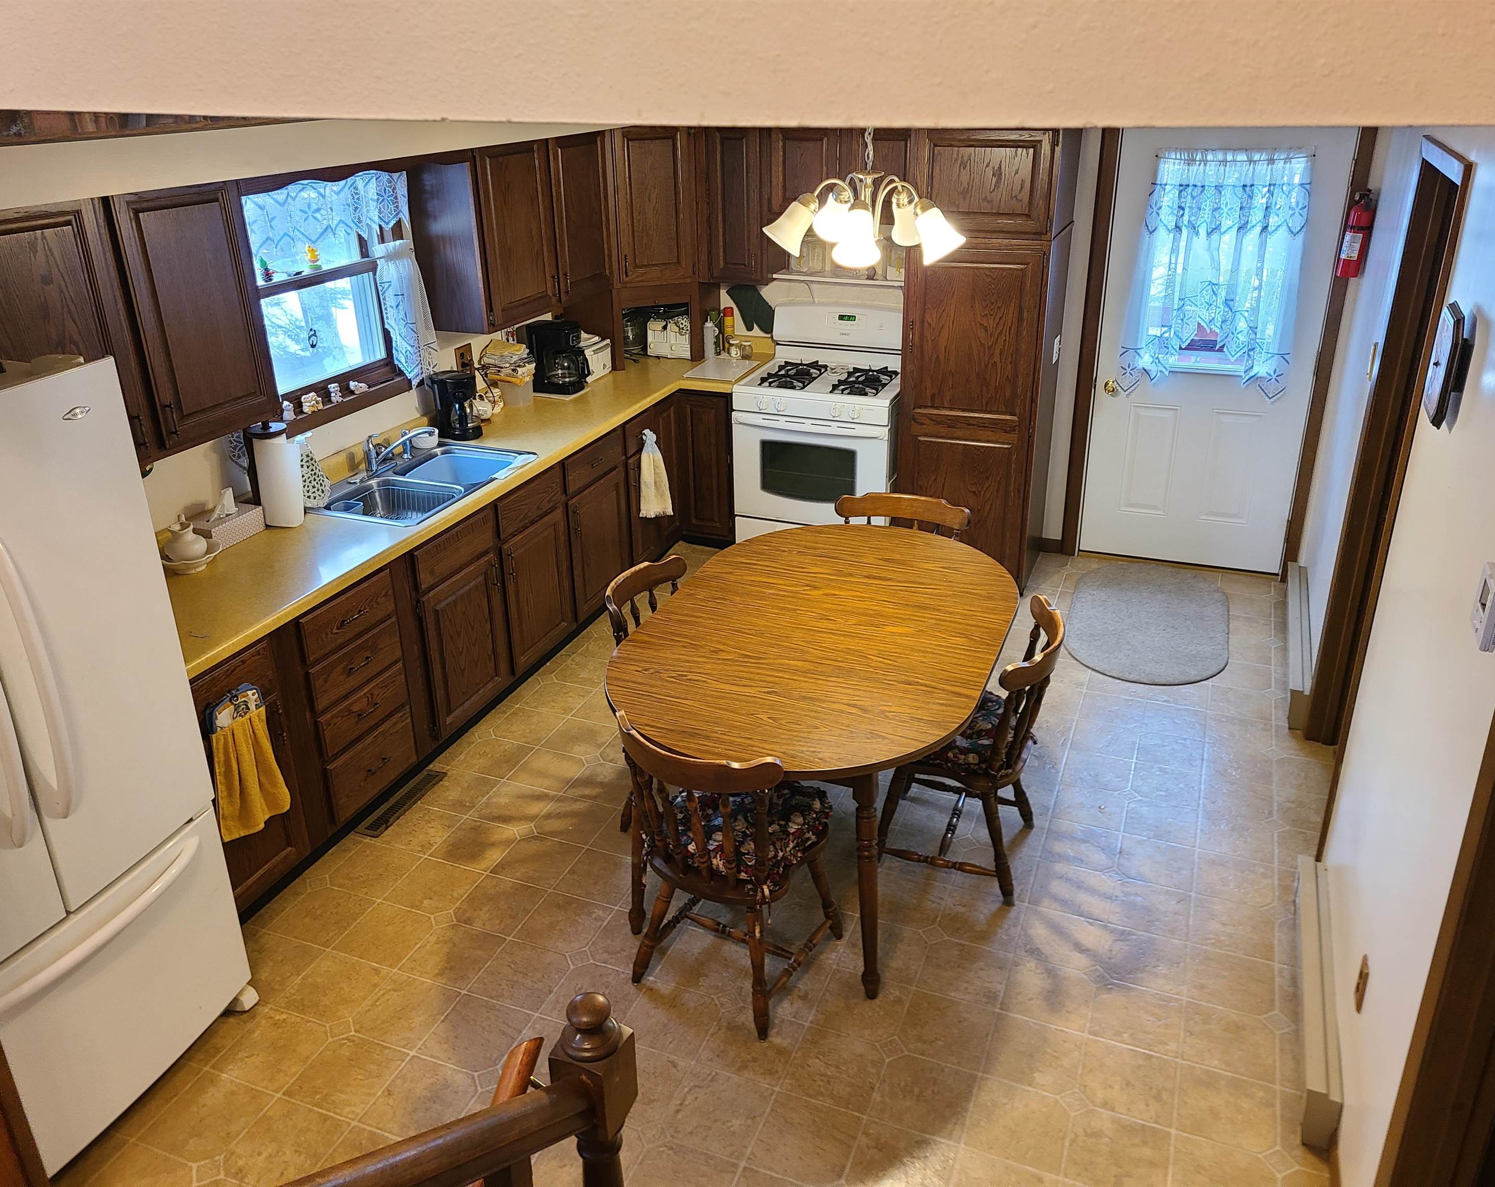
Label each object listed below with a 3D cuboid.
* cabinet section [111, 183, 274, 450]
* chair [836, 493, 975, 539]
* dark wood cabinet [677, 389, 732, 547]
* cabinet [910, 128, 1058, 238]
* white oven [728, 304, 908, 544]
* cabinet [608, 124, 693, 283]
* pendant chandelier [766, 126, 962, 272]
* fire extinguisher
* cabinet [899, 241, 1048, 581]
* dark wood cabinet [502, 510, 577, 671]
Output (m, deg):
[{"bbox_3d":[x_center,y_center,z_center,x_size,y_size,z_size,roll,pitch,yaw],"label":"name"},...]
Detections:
[{"bbox_3d":[-1.671,-0.794,3.379,0.325,0.680,0.435,9,26,20],"label":"cabinet section"},{"bbox_3d":[0.527,0.102,4.362,0.480,0.820,0.510,7,26,17],"label":"chair"},{"bbox_3d":[-0.107,-0.680,6.042,0.280,0.790,0.540,9,26,20],"label":"dark wood cabinet"},{"bbox_3d":[1.077,-1.810,5.159,0.610,0.450,0.560,9,26,20],"label":"cabinet"},{"bbox_3d":[0.392,-0.752,5.795,0.760,1.190,0.660,9,26,20],"label":"white oven"},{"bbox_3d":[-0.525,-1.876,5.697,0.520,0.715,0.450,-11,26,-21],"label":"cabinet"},{"bbox_3d":[0.312,-1.023,3.070,0.570,0.370,0.570,9,26,20],"label":"pendant chandelier"},{"bbox_3d":[2.470,-1.460,4.825,0.110,0.350,0.100,-13,27,-25],"label":"fire extinguisher"},{"bbox_3d":[1.052,-0.863,5.474,0.615,1.570,0.570,9,26,20],"label":"cabinet"},{"bbox_3d":[-1.064,-0.046,4.841,0.500,0.550,0.460,9,26,20],"label":"dark wood cabinet"}]

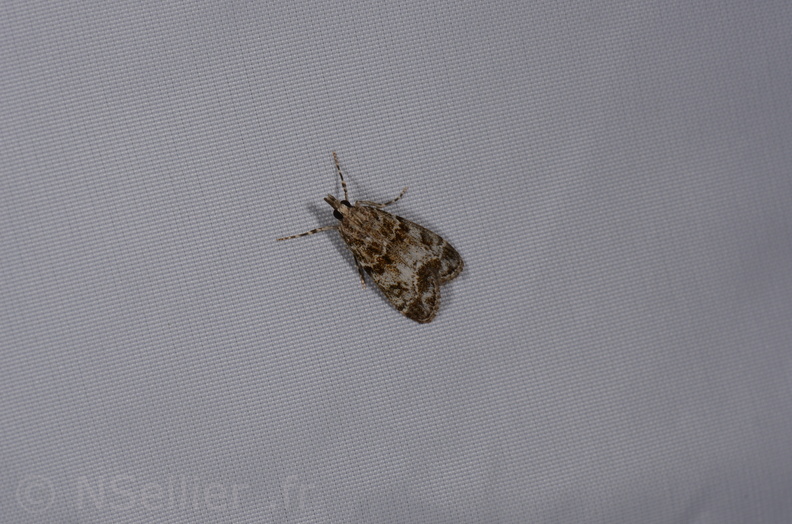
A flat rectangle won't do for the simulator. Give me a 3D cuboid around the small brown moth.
[{"bbox_3d":[-0.001,-0.001,0.184,0.012,0.008,0.003,38,-9,-11],"label":"small brown moth"}]

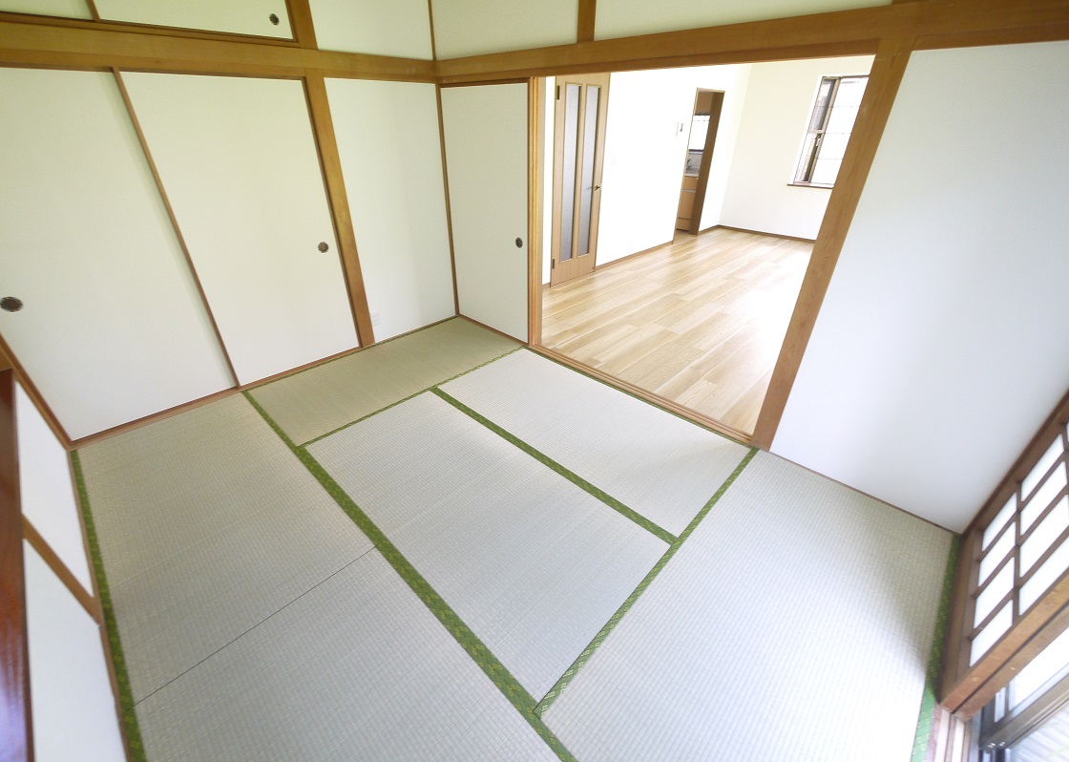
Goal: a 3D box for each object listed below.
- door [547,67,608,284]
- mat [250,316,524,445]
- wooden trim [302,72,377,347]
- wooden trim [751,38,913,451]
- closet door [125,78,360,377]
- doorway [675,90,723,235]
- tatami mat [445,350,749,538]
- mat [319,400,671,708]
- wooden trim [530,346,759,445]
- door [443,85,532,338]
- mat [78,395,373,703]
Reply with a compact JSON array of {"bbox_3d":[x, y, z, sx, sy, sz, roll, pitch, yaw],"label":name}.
[{"bbox_3d":[0.439,-2.004,4.377,0.040,1.980,0.785,26,40,36],"label":"door"},{"bbox_3d":[-1.003,-0.092,3.189,0.862,0.045,1.760,26,40,36],"label":"mat"},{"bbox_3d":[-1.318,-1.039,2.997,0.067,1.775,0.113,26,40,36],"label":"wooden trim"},{"bbox_3d":[1.263,-0.405,1.946,0.107,1.775,0.095,26,40,36],"label":"wooden trim"},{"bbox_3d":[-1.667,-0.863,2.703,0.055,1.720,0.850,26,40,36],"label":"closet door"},{"bbox_3d":[2.245,-2.968,6.073,0.140,1.875,0.810,26,40,36],"label":"doorway"},{"bbox_3d":[0.259,0.218,2.676,1.790,0.045,0.880,26,40,36],"label":"tatami mat"},{"bbox_3d":[-0.349,0.548,2.133,1.790,0.045,0.880,26,40,36],"label":"mat"},{"bbox_3d":[0.620,0.030,2.964,1.720,0.047,0.115,26,40,36],"label":"wooden trim"},{"bbox_3d":[-0.330,-1.190,3.258,0.865,1.730,0.030,26,40,36],"label":"door"},{"bbox_3d":[-1.593,0.558,2.120,1.741,0.045,0.864,26,40,36],"label":"mat"}]

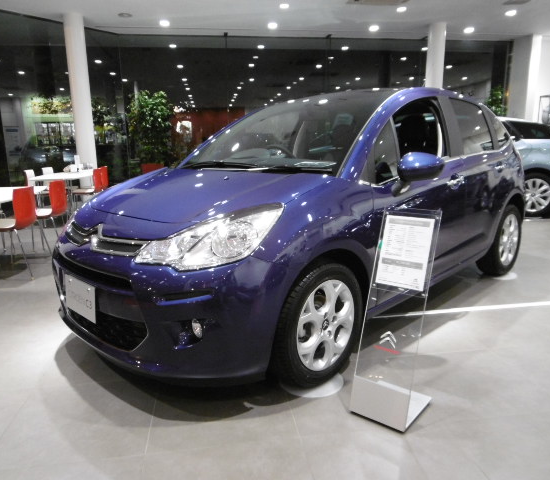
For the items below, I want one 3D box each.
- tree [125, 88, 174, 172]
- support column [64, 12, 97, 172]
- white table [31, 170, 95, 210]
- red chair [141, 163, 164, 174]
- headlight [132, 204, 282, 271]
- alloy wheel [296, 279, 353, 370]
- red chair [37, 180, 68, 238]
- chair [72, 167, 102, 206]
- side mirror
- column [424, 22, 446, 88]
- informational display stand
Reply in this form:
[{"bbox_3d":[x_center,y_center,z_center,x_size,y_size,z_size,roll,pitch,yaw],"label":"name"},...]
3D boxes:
[{"bbox_3d":[-2.615,-1.968,9.486,0.980,2.340,0.950,-4,12,-14],"label":"tree"},{"bbox_3d":[-3.519,-2.311,8.172,0.330,3.404,0.330,-1,12,0],"label":"support column"},{"bbox_3d":[-3.057,-0.624,6.691,0.740,0.720,1.700,-2,12,-5],"label":"white table"},{"bbox_3d":[-2.312,-1.050,8.463,0.450,0.790,0.500,-1,12,0],"label":"red chair"},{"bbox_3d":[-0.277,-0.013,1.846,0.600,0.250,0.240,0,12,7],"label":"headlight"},{"bbox_3d":[0.197,0.386,2.099,0.160,0.432,0.432,11,17,42],"label":"alloy wheel"},{"bbox_3d":[-2.626,-0.250,5.023,0.550,0.800,0.500,-2,12,-3],"label":"red chair"},{"bbox_3d":[-3.108,-0.764,7.539,0.550,0.800,0.500,-2,12,-2],"label":"chair"},{"bbox_3d":[0.745,-0.347,2.324,0.170,0.215,0.235,-13,16,-43],"label":"side mirror"},{"bbox_3d":[3.218,-2.584,9.093,0.330,3.404,0.330,-1,12,0],"label":"column"},{"bbox_3d":[0.506,0.316,1.873,0.246,0.845,0.304,8,15,37],"label":"informational display stand"}]

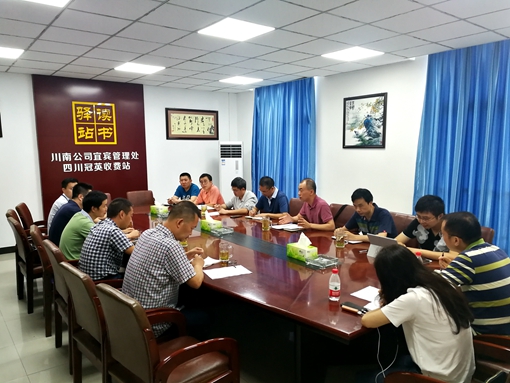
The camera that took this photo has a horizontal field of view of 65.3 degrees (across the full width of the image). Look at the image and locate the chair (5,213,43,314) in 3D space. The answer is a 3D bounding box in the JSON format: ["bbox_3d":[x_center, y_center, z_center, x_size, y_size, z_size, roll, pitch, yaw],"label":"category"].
[{"bbox_3d":[-2.220,0.709,4.217,0.580,0.940,0.570,-6,9,-40],"label":"chair"}]

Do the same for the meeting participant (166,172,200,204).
[{"bbox_3d":[-1.074,0.289,6.546,0.520,1.220,0.680,2,7,21],"label":"meeting participant"}]

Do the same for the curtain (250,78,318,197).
[{"bbox_3d":[0.484,-0.631,7.447,0.140,2.680,1.750,-6,8,-38],"label":"curtain"}]

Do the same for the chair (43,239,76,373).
[{"bbox_3d":[-1.304,0.824,3.137,0.580,0.940,0.570,-6,8,-39],"label":"chair"}]

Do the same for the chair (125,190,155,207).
[{"bbox_3d":[-1.684,0.476,6.148,0.570,0.940,0.620,-4,8,-30],"label":"chair"}]

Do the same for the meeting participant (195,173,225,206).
[{"bbox_3d":[-0.662,0.329,6.109,0.500,1.220,0.740,4,8,34],"label":"meeting participant"}]

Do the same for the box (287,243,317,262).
[{"bbox_3d":[0.369,0.471,3.090,0.126,0.090,0.206,-5,8,-36],"label":"box"}]

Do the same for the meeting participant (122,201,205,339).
[{"bbox_3d":[-0.586,0.708,2.689,0.740,1.250,0.530,-6,8,-38],"label":"meeting participant"}]

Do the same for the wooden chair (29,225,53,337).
[{"bbox_3d":[-1.713,0.757,3.708,0.620,0.940,0.570,-5,8,-31],"label":"wooden chair"}]

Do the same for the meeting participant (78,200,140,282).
[{"bbox_3d":[-1.121,0.659,3.285,0.720,1.220,0.520,-7,9,-43],"label":"meeting participant"}]

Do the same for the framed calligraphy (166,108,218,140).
[{"bbox_3d":[-1.232,-1.333,8.011,1.190,0.600,0.040,-6,8,-38],"label":"framed calligraphy"}]

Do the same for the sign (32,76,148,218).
[{"bbox_3d":[-2.730,-0.567,6.897,1.810,2.640,0.050,-6,8,-38],"label":"sign"}]

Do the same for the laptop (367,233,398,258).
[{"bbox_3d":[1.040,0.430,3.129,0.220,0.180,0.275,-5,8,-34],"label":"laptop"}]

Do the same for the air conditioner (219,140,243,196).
[{"bbox_3d":[-0.478,-0.157,8.221,0.480,1.710,0.320,-1,7,-8],"label":"air conditioner"}]

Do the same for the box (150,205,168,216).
[{"bbox_3d":[-1.240,0.251,5.125,0.132,0.093,0.206,-6,8,-38],"label":"box"}]

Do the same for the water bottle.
[{"bbox_3d":[0.449,0.522,2.232,0.062,0.184,0.062,-1,7,0],"label":"water bottle"}]

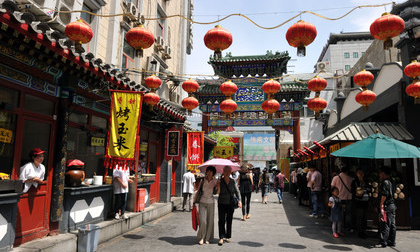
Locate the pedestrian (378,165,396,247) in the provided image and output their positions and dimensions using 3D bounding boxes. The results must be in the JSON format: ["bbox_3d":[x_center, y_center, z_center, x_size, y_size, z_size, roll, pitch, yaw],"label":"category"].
[{"bbox_3d":[3.859,1.764,6.180,0.400,1.700,0.480,-2,-9,17],"label":"pedestrian"}]

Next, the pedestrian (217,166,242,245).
[{"bbox_3d":[0.427,1.670,6.023,0.530,1.620,0.360,1,-8,5],"label":"pedestrian"}]

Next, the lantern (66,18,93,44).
[{"bbox_3d":[-1.908,-1.389,4.100,0.380,0.330,0.380,-2,-10,11],"label":"lantern"}]

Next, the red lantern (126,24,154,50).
[{"bbox_3d":[-0.955,-1.221,3.860,0.380,0.330,0.380,-2,-10,11],"label":"red lantern"}]

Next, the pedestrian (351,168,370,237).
[{"bbox_3d":[3.731,1.910,6.975,0.480,1.630,0.360,-1,-9,14],"label":"pedestrian"}]

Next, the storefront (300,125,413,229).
[{"bbox_3d":[4.796,1.699,9.800,2.250,2.950,4.200,-1,-9,11],"label":"storefront"}]

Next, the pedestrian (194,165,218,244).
[{"bbox_3d":[-0.056,1.665,5.986,0.500,1.600,0.360,1,-8,5],"label":"pedestrian"}]

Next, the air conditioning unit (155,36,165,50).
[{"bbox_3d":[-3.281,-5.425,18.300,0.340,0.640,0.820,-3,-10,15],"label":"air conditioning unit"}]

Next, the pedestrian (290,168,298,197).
[{"bbox_3d":[4.937,3.305,16.301,0.500,1.680,0.330,3,-10,-15],"label":"pedestrian"}]

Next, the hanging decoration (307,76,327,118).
[{"bbox_3d":[2.171,-0.571,5.670,0.360,0.850,0.360,0,-8,12],"label":"hanging decoration"}]

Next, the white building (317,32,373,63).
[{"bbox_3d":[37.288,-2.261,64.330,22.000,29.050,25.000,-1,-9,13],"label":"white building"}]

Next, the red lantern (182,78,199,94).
[{"bbox_3d":[-0.442,-0.896,6.350,0.380,0.370,0.380,1,-9,0],"label":"red lantern"}]

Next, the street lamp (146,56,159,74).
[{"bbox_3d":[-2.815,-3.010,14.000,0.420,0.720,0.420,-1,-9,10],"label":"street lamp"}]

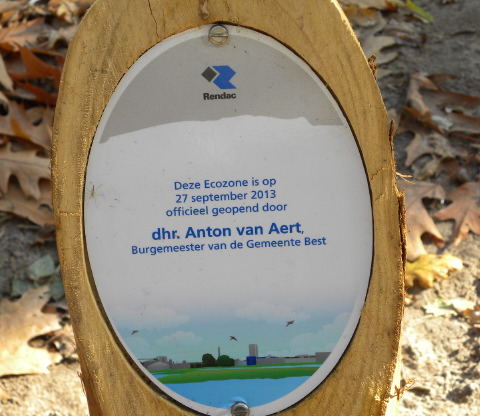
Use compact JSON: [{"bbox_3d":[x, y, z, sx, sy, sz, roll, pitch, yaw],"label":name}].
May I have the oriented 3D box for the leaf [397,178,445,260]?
[{"bbox_3d":[0.165,0.012,1.520,0.085,0.020,0.115,31,52,31],"label":"leaf"}]

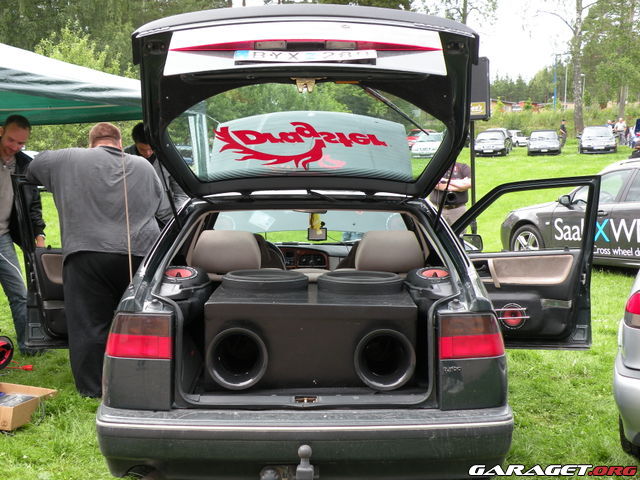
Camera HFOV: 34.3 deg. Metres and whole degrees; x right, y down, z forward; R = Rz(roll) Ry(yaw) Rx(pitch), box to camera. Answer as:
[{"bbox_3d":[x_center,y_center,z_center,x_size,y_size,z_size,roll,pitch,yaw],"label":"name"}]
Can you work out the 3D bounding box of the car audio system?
[{"bbox_3d":[0.024,0.380,4.500,1.050,0.420,0.600,0,6,-1],"label":"car audio system"}]

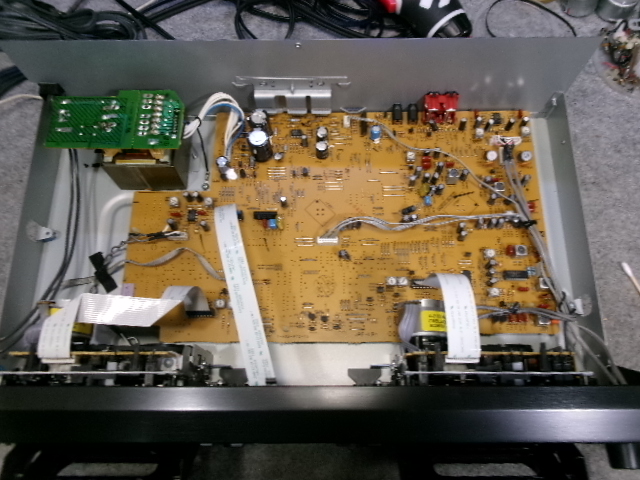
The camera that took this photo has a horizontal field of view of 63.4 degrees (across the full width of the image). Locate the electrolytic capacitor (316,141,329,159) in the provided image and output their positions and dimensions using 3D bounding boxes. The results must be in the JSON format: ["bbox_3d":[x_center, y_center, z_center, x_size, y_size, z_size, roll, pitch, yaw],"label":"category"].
[{"bbox_3d":[0.002,-0.075,0.437,0.010,0.013,0.010,0,72,1],"label":"electrolytic capacitor"}]

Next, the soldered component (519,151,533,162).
[{"bbox_3d":[0.173,-0.069,0.436,0.009,0.007,0.009,0,72,1],"label":"soldered component"}]

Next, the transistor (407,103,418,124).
[{"bbox_3d":[0.081,-0.108,0.447,0.009,0.012,0.013,0,72,1],"label":"transistor"}]

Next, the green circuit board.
[{"bbox_3d":[-0.157,-0.094,0.403,0.103,0.004,0.051,0,72,1],"label":"green circuit board"}]

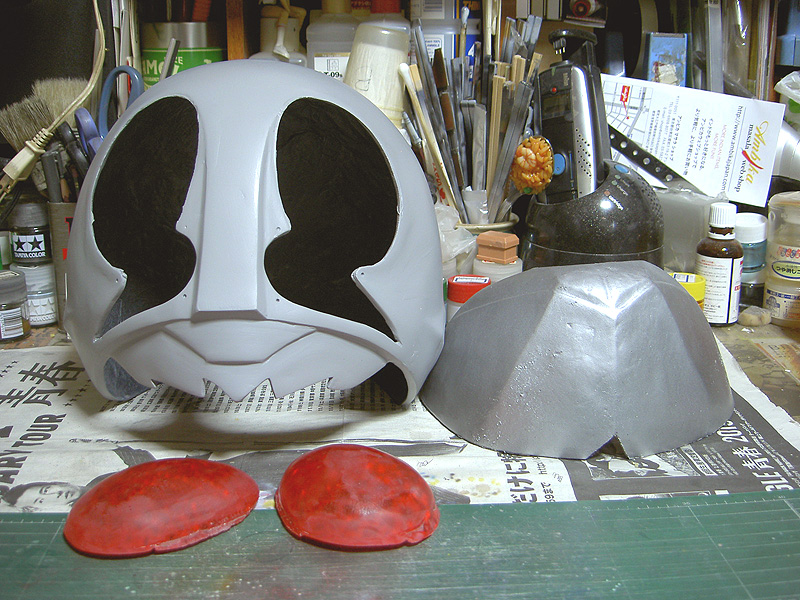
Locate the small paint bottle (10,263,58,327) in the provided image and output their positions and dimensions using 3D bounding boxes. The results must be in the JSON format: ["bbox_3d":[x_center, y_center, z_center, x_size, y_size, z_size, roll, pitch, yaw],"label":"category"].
[{"bbox_3d":[-0.294,-0.004,0.728,0.034,0.046,0.034,0,16,0],"label":"small paint bottle"}]

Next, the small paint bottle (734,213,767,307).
[{"bbox_3d":[0.291,-0.033,0.757,0.029,0.079,0.029,0,16,0],"label":"small paint bottle"}]

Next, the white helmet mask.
[{"bbox_3d":[-0.099,-0.054,0.596,0.256,0.207,0.235,-1,16,-4],"label":"white helmet mask"}]

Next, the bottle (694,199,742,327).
[{"bbox_3d":[0.256,-0.029,0.714,0.038,0.095,0.038,0,16,0],"label":"bottle"}]

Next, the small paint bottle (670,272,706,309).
[{"bbox_3d":[0.220,0.002,0.700,0.033,0.041,0.033,0,16,0],"label":"small paint bottle"}]

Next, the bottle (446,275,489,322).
[{"bbox_3d":[0.053,0.006,0.687,0.033,0.043,0.033,0,16,0],"label":"bottle"}]

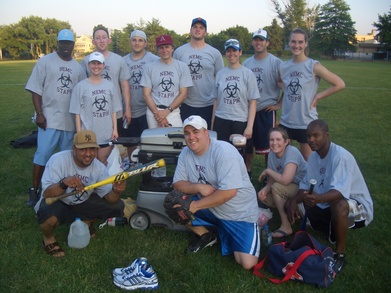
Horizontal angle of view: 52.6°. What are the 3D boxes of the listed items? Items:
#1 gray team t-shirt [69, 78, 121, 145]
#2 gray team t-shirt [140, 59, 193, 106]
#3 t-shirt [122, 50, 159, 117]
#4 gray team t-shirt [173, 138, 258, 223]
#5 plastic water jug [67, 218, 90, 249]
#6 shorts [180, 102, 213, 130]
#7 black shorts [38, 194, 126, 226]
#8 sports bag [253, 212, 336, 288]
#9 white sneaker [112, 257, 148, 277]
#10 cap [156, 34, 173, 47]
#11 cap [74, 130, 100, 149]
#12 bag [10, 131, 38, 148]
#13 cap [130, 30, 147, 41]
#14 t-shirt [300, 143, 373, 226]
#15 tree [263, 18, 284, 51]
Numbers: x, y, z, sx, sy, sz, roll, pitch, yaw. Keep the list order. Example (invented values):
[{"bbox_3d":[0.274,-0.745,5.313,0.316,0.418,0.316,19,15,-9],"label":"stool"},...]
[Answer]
[{"bbox_3d":[-0.980,-0.340,3.883,0.505,0.640,0.280,-3,13,-14],"label":"gray team t-shirt"},{"bbox_3d":[-0.279,-0.628,3.880,0.510,0.480,0.280,-1,13,-3],"label":"gray team t-shirt"},{"bbox_3d":[-0.633,-0.698,4.512,0.540,0.740,0.310,0,13,0],"label":"t-shirt"},{"bbox_3d":[0.150,0.237,2.959,0.520,0.620,0.440,12,17,42],"label":"gray team t-shirt"},{"bbox_3d":[-0.965,0.702,3.287,0.157,0.245,0.157,7,15,28],"label":"plastic water jug"},{"bbox_3d":[0.022,-0.255,4.405,0.430,0.500,0.300,1,13,4],"label":"shorts"},{"bbox_3d":[-0.939,0.484,3.313,0.650,0.310,0.480,-4,14,-18],"label":"black shorts"},{"bbox_3d":[0.765,0.795,2.865,0.480,0.255,0.280,8,15,29],"label":"sports bag"},{"bbox_3d":[-0.455,0.856,2.879,0.300,0.125,0.110,-3,14,-14],"label":"white sneaker"},{"bbox_3d":[-0.298,-1.018,3.820,0.175,0.140,0.260,1,13,4],"label":"cap"},{"bbox_3d":[-0.866,-0.056,3.170,0.180,0.140,0.265,-8,15,-32],"label":"cap"},{"bbox_3d":[-2.846,-0.121,6.758,0.580,0.220,0.360,0,13,0],"label":"bag"},{"bbox_3d":[-0.597,-1.153,4.137,0.175,0.130,0.260,0,13,-2],"label":"cap"},{"bbox_3d":[1.096,0.293,3.095,0.420,0.630,0.490,-13,18,-44],"label":"t-shirt"},{"bbox_3d":[16.088,-22.692,81.967,4.700,8.200,4.700,0,13,0],"label":"tree"}]

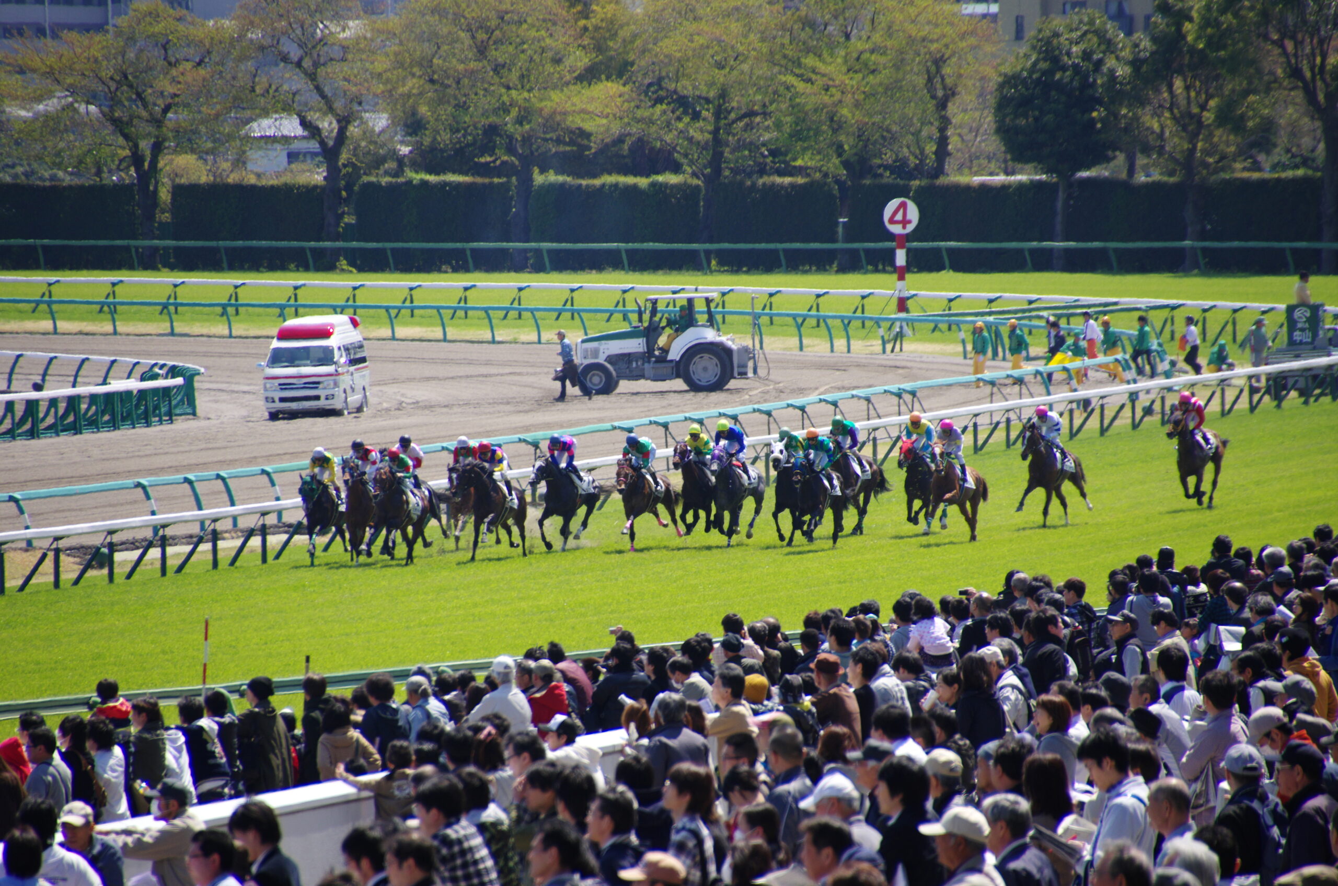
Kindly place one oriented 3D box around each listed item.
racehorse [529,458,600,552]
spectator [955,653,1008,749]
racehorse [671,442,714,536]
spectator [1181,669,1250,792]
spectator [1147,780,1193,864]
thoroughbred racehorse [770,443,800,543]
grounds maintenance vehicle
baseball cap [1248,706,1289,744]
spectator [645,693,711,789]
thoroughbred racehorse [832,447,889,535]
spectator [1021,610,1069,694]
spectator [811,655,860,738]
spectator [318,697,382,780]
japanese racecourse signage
[{"bbox_3d":[-1.939,1.139,280.000,0.620,1.800,2.400,1,2,22],"label":"racehorse"},{"bbox_3d":[2.350,2.395,113.139,0.460,1.620,0.320,-1,1,-27],"label":"spectator"},{"bbox_3d":[0.660,0.876,283.000,0.620,1.820,2.400,1,2,19],"label":"racehorse"},{"bbox_3d":[3.042,2.119,83.530,0.470,1.700,0.330,-2,3,-45],"label":"spectator"},{"bbox_3d":[2.428,2.445,72.029,0.320,1.670,0.480,2,3,37],"label":"spectator"},{"bbox_3d":[2.481,0.938,284.000,0.620,1.950,2.400,1,2,19],"label":"thoroughbred racehorse"},{"bbox_3d":[-0.108,-2.571,387.000,4.500,2.520,2.000,0,2,6],"label":"grounds maintenance vehicle"},{"bbox_3d":[3.196,1.503,80.500,0.260,0.140,0.180,-39,-6,12],"label":"baseball cap"},{"bbox_3d":[0.061,2.566,102.634,0.520,1.700,0.360,-1,1,-34],"label":"spectator"},{"bbox_3d":[3.516,0.840,286.229,0.600,1.900,2.400,0,1,20],"label":"thoroughbred racehorse"},{"bbox_3d":[2.810,2.084,112.027,0.320,1.700,0.480,-2,3,-45],"label":"spectator"},{"bbox_3d":[1.246,2.427,113.026,0.480,1.680,0.320,-1,2,-34],"label":"spectator"},{"bbox_3d":[-2.586,2.855,121.255,0.500,1.620,0.340,-1,1,-30],"label":"spectator"},{"bbox_3d":[16.275,-3.005,384.000,0.830,1.120,0.750,0,2,10],"label":"japanese racecourse signage"}]

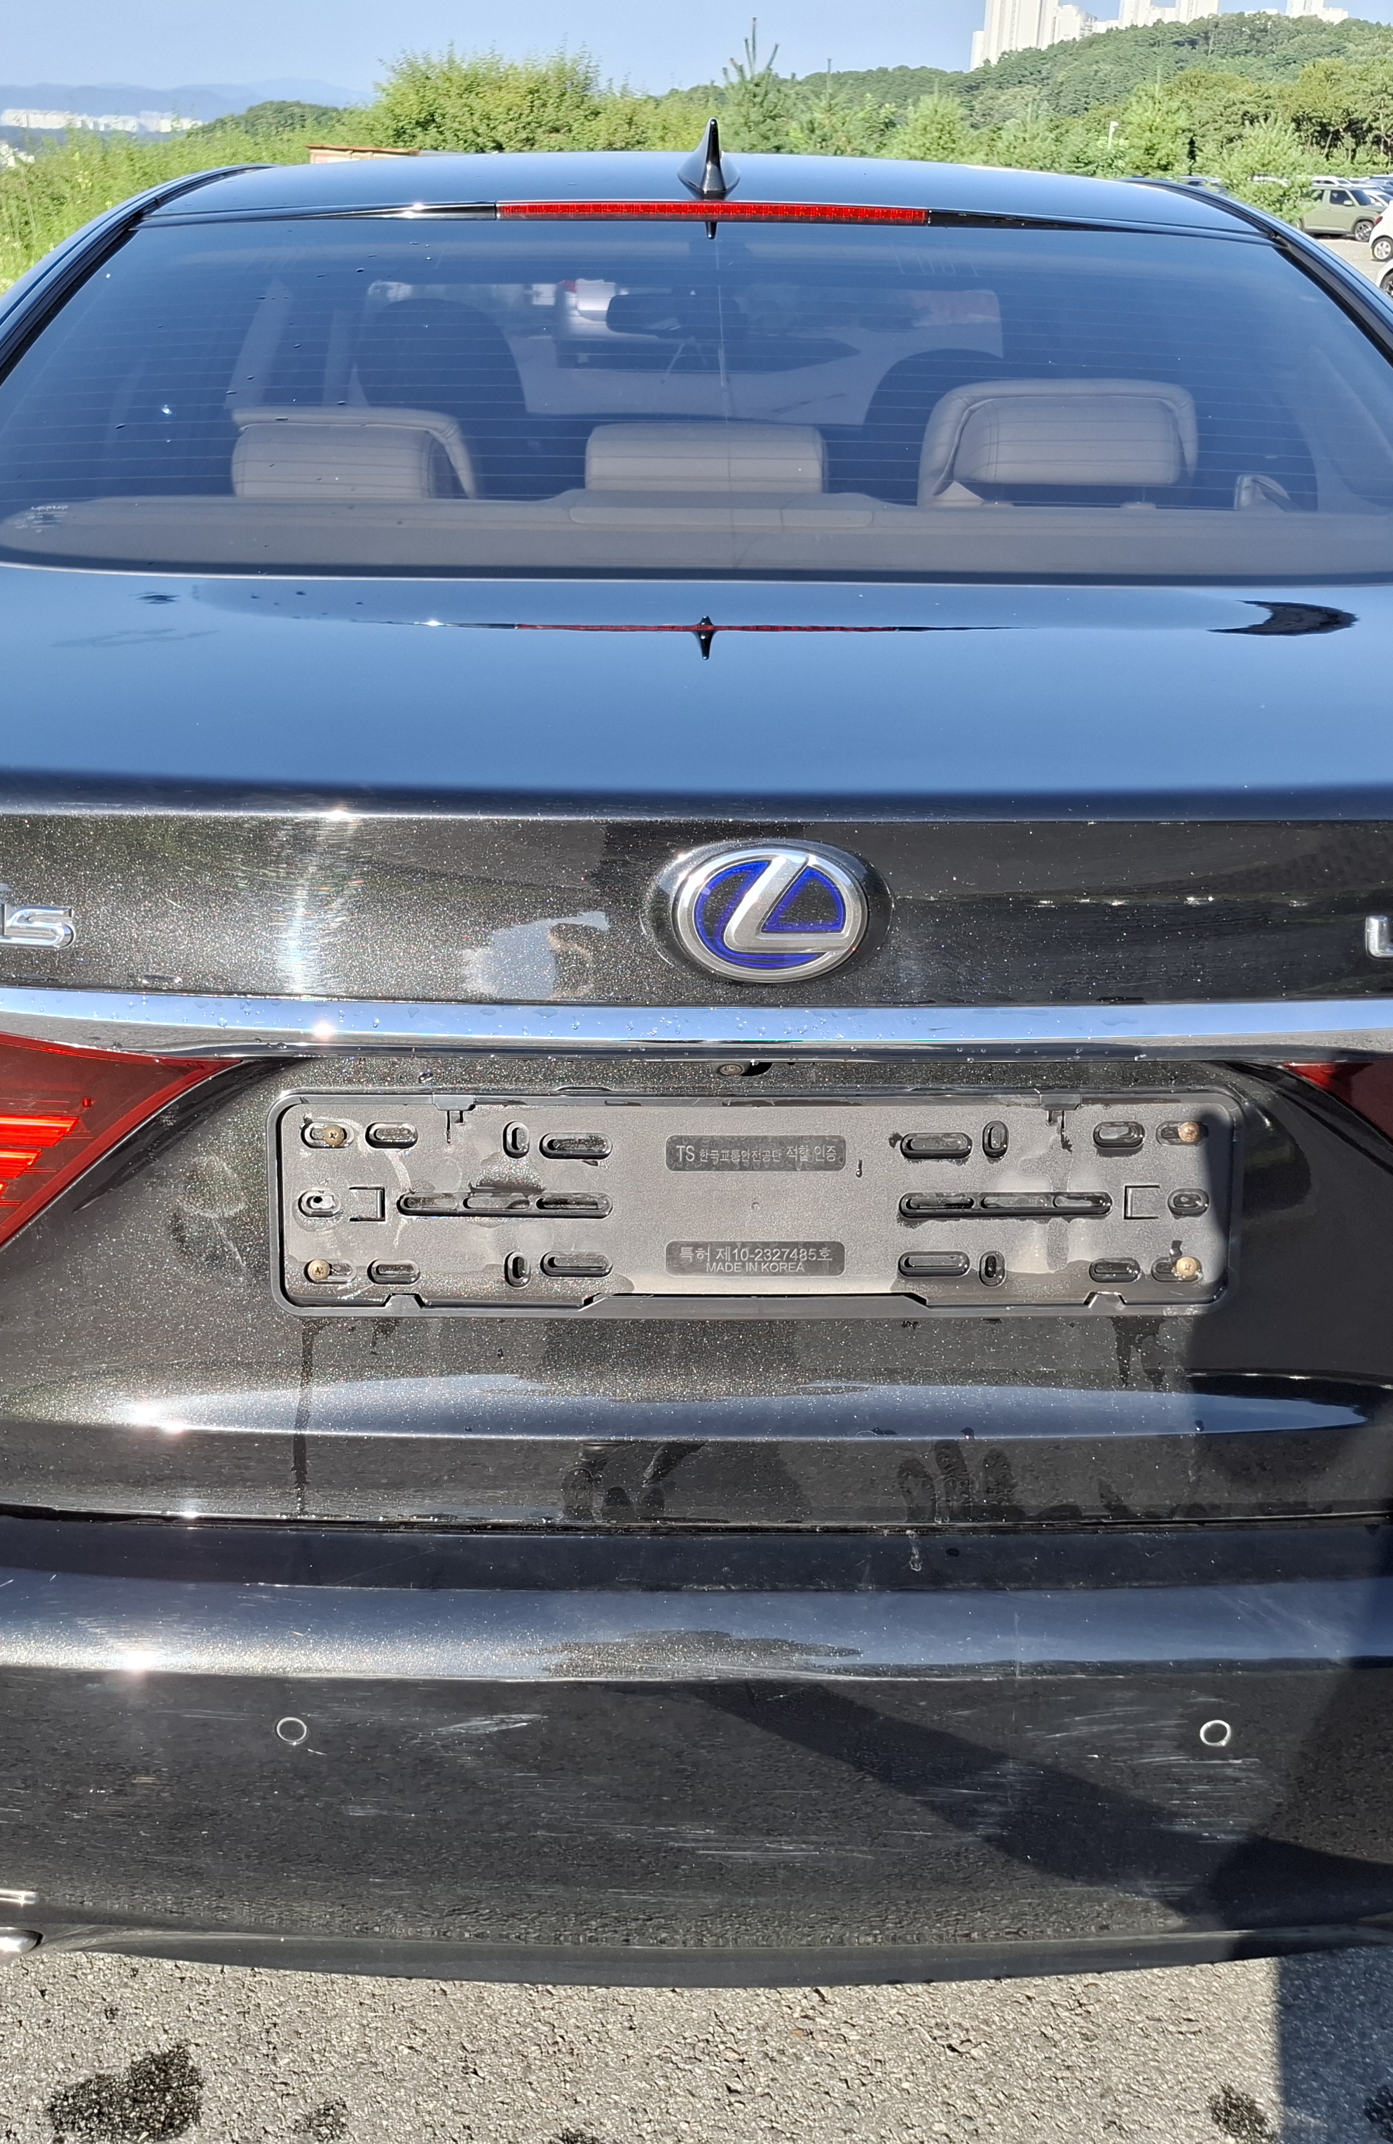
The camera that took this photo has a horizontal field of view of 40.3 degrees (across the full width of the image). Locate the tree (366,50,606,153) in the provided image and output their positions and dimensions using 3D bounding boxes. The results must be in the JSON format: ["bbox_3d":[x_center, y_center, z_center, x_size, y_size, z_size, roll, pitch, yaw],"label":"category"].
[{"bbox_3d":[-3.457,-14.755,31.759,3.900,3.980,3.600,1,25,0],"label":"tree"}]

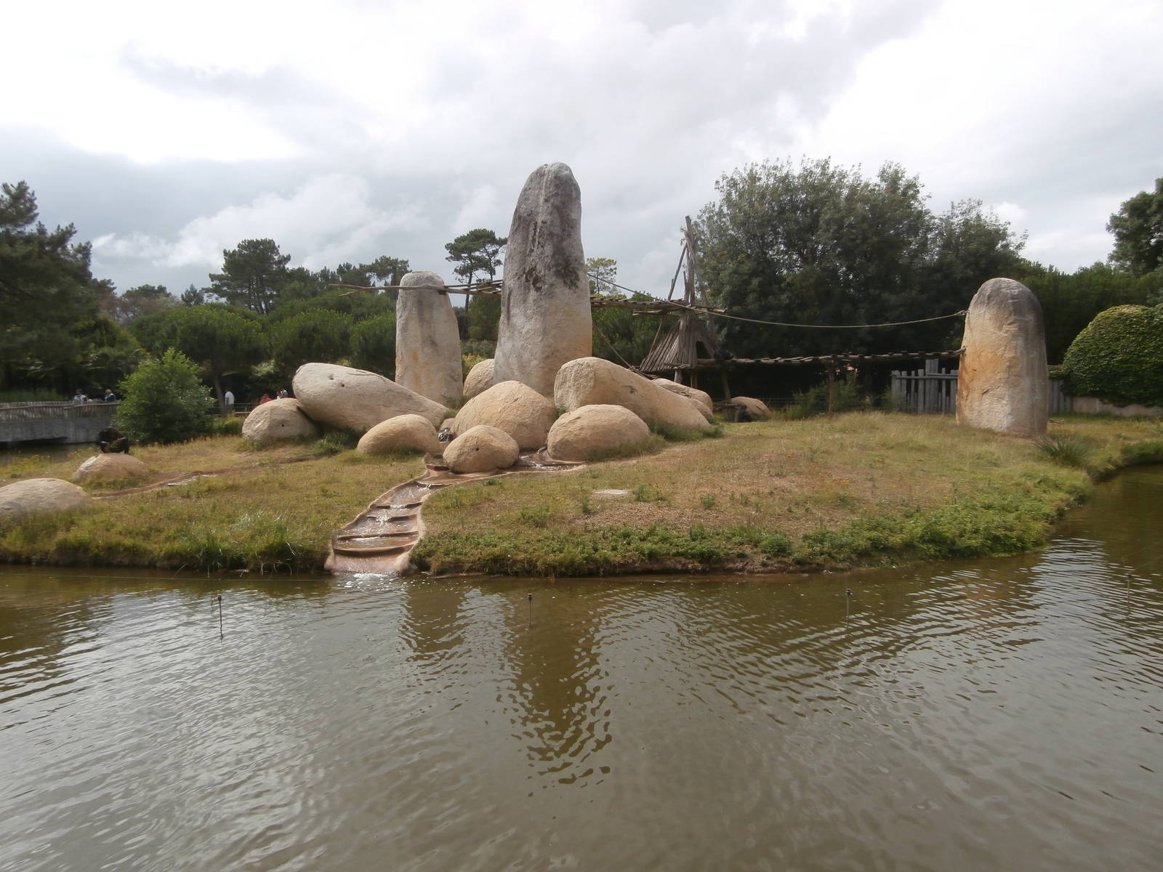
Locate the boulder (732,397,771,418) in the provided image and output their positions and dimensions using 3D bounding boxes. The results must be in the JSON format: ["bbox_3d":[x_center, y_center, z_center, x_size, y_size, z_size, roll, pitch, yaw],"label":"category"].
[{"bbox_3d":[7.145,-1.207,34.000,1.680,0.920,1.350,0,4,12],"label":"boulder"}]

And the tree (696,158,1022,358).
[{"bbox_3d":[14.632,-7.711,43.638,16.730,13.180,14.000,0,3,0],"label":"tree"}]

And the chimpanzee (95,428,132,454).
[{"bbox_3d":[-11.916,0.126,20.539,0.890,0.680,0.700,1,3,20],"label":"chimpanzee"}]

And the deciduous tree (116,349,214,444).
[{"bbox_3d":[-14.450,-1.372,28.000,3.350,3.300,3.100,-3,4,-27],"label":"deciduous tree"}]

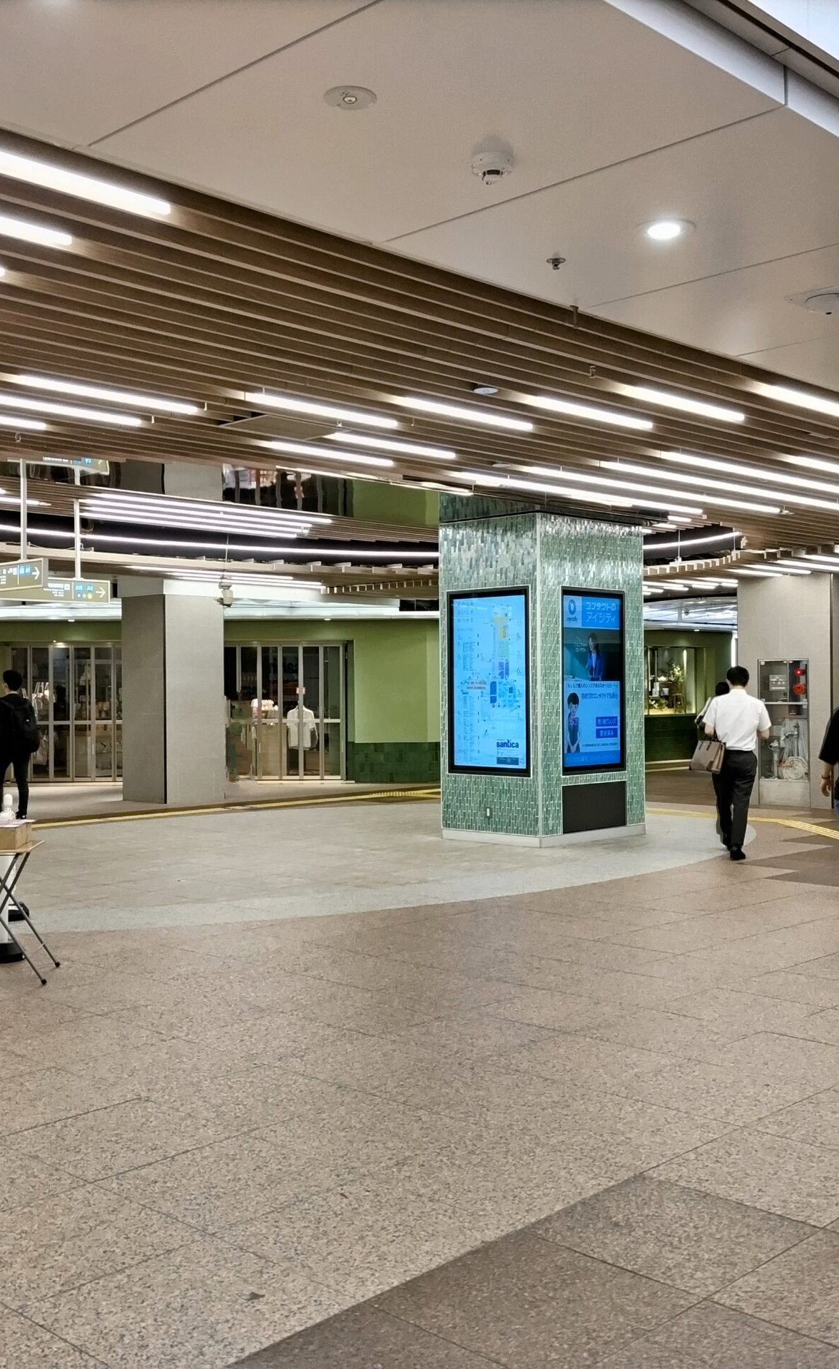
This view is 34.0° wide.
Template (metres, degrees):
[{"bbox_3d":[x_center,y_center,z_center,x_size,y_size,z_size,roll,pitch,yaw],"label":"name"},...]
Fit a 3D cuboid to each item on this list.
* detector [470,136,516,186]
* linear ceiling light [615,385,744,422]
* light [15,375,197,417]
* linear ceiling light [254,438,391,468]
[{"bbox_3d":[0.191,-1.334,3.563,0.108,0.068,0.108,-1,-1,45],"label":"detector"},{"bbox_3d":[1.265,-1.333,6.516,0.045,0.045,1.034,-1,-1,45],"label":"linear ceiling light"},{"bbox_3d":[-1.379,-1.298,6.116,0.060,0.045,0.989,0,0,45],"label":"light"},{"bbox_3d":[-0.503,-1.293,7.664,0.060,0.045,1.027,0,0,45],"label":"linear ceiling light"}]

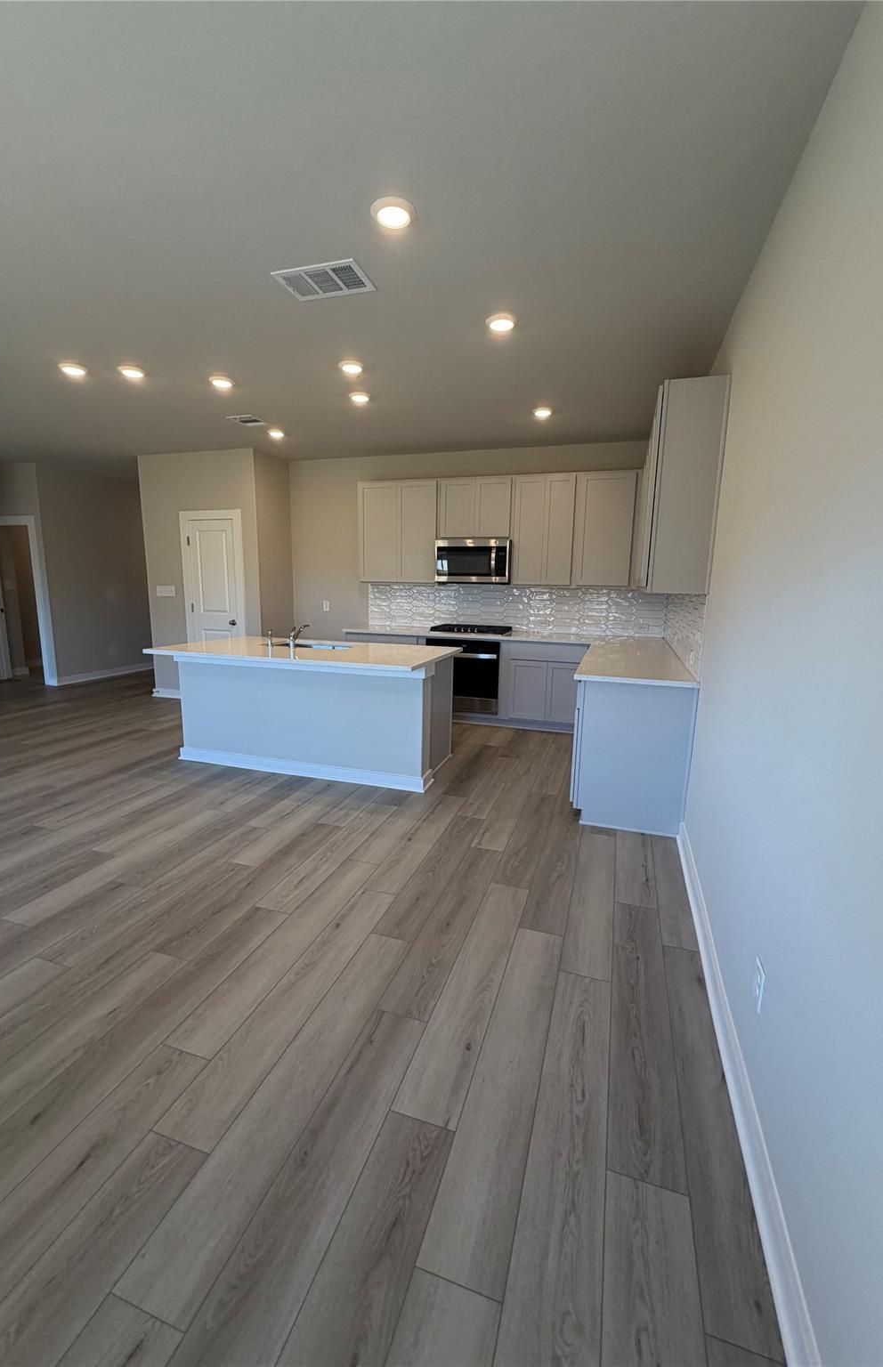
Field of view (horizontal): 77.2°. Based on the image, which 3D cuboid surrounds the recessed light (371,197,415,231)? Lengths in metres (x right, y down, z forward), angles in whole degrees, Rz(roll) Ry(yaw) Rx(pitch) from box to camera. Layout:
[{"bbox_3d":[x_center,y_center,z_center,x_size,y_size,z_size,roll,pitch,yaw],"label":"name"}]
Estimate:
[{"bbox_3d":[-0.174,-1.696,2.010,0.165,0.030,0.165,1,10,0],"label":"recessed light"}]

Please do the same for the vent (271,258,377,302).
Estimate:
[{"bbox_3d":[-0.524,-1.808,2.493,0.400,0.022,0.250,4,11,17],"label":"vent"}]

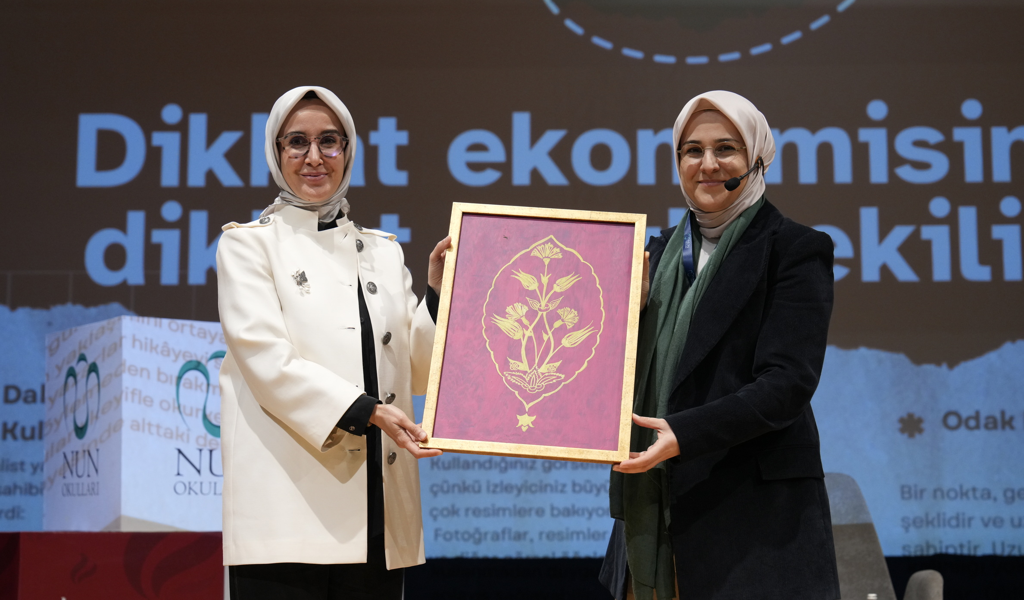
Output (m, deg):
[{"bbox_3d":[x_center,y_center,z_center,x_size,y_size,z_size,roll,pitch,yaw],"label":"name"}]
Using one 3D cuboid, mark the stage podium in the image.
[{"bbox_3d":[-1.232,0.473,6.082,0.710,0.720,0.710,5,-9,-36],"label":"stage podium"}]

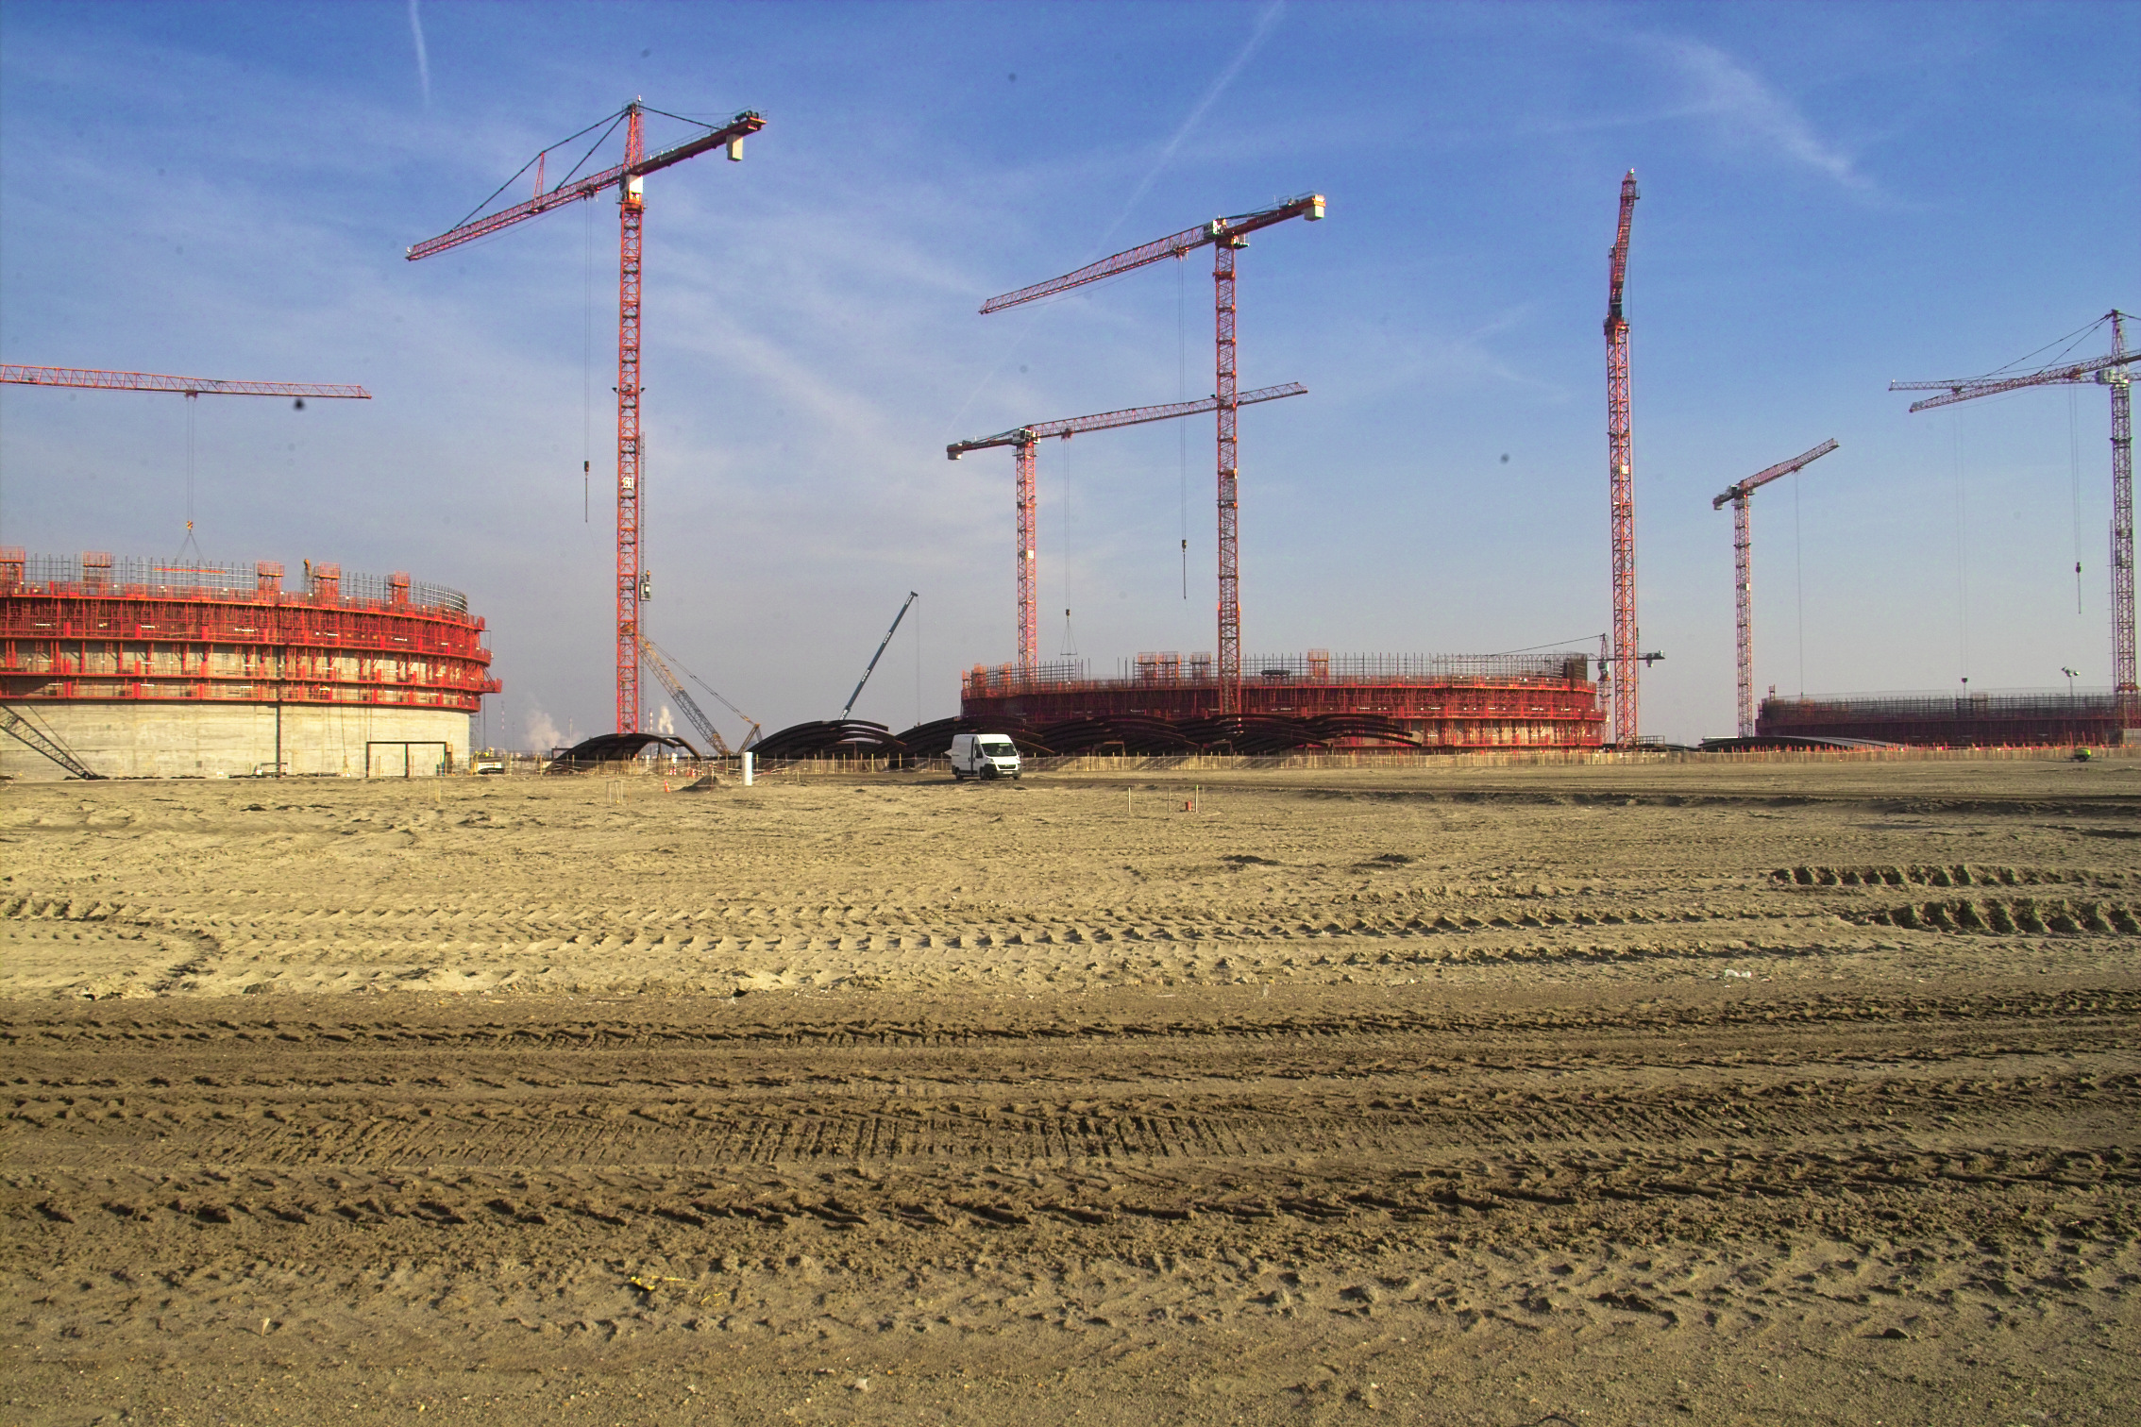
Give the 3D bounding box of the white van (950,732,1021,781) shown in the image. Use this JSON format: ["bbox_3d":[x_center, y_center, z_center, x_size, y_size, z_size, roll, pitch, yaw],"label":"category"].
[{"bbox_3d":[-4.673,2.478,103.000,2.100,2.520,5.400,0,-1,-27],"label":"white van"}]

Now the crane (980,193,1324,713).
[{"bbox_3d":[8.346,-25.909,228.384,3.000,64.200,61.200,0,-2,-41],"label":"crane"}]

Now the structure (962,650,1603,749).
[{"bbox_3d":[29.743,-0.975,265.409,90.000,13.600,90.000,-1,-1,6],"label":"structure"}]

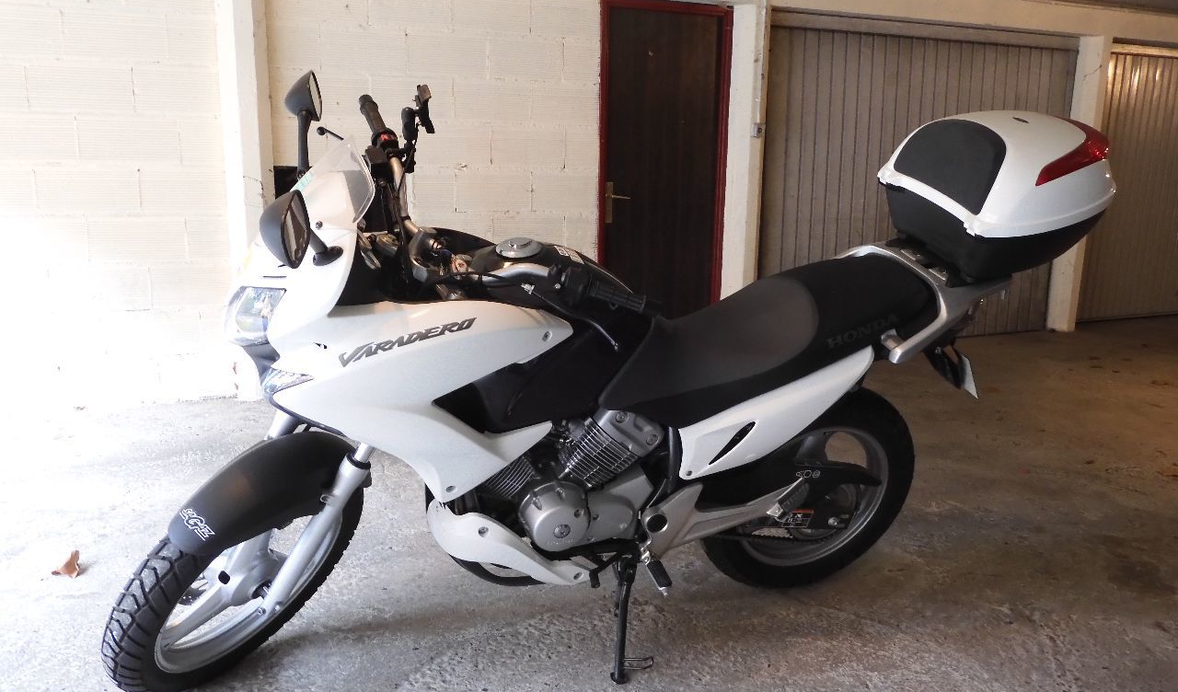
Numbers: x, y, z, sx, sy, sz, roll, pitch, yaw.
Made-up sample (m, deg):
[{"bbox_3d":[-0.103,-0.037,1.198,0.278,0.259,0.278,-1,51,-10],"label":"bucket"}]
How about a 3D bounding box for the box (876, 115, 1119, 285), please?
[{"bbox_3d":[0.998,-0.385,2.320,0.440,0.350,0.430,-3,29,-21],"label":"box"}]

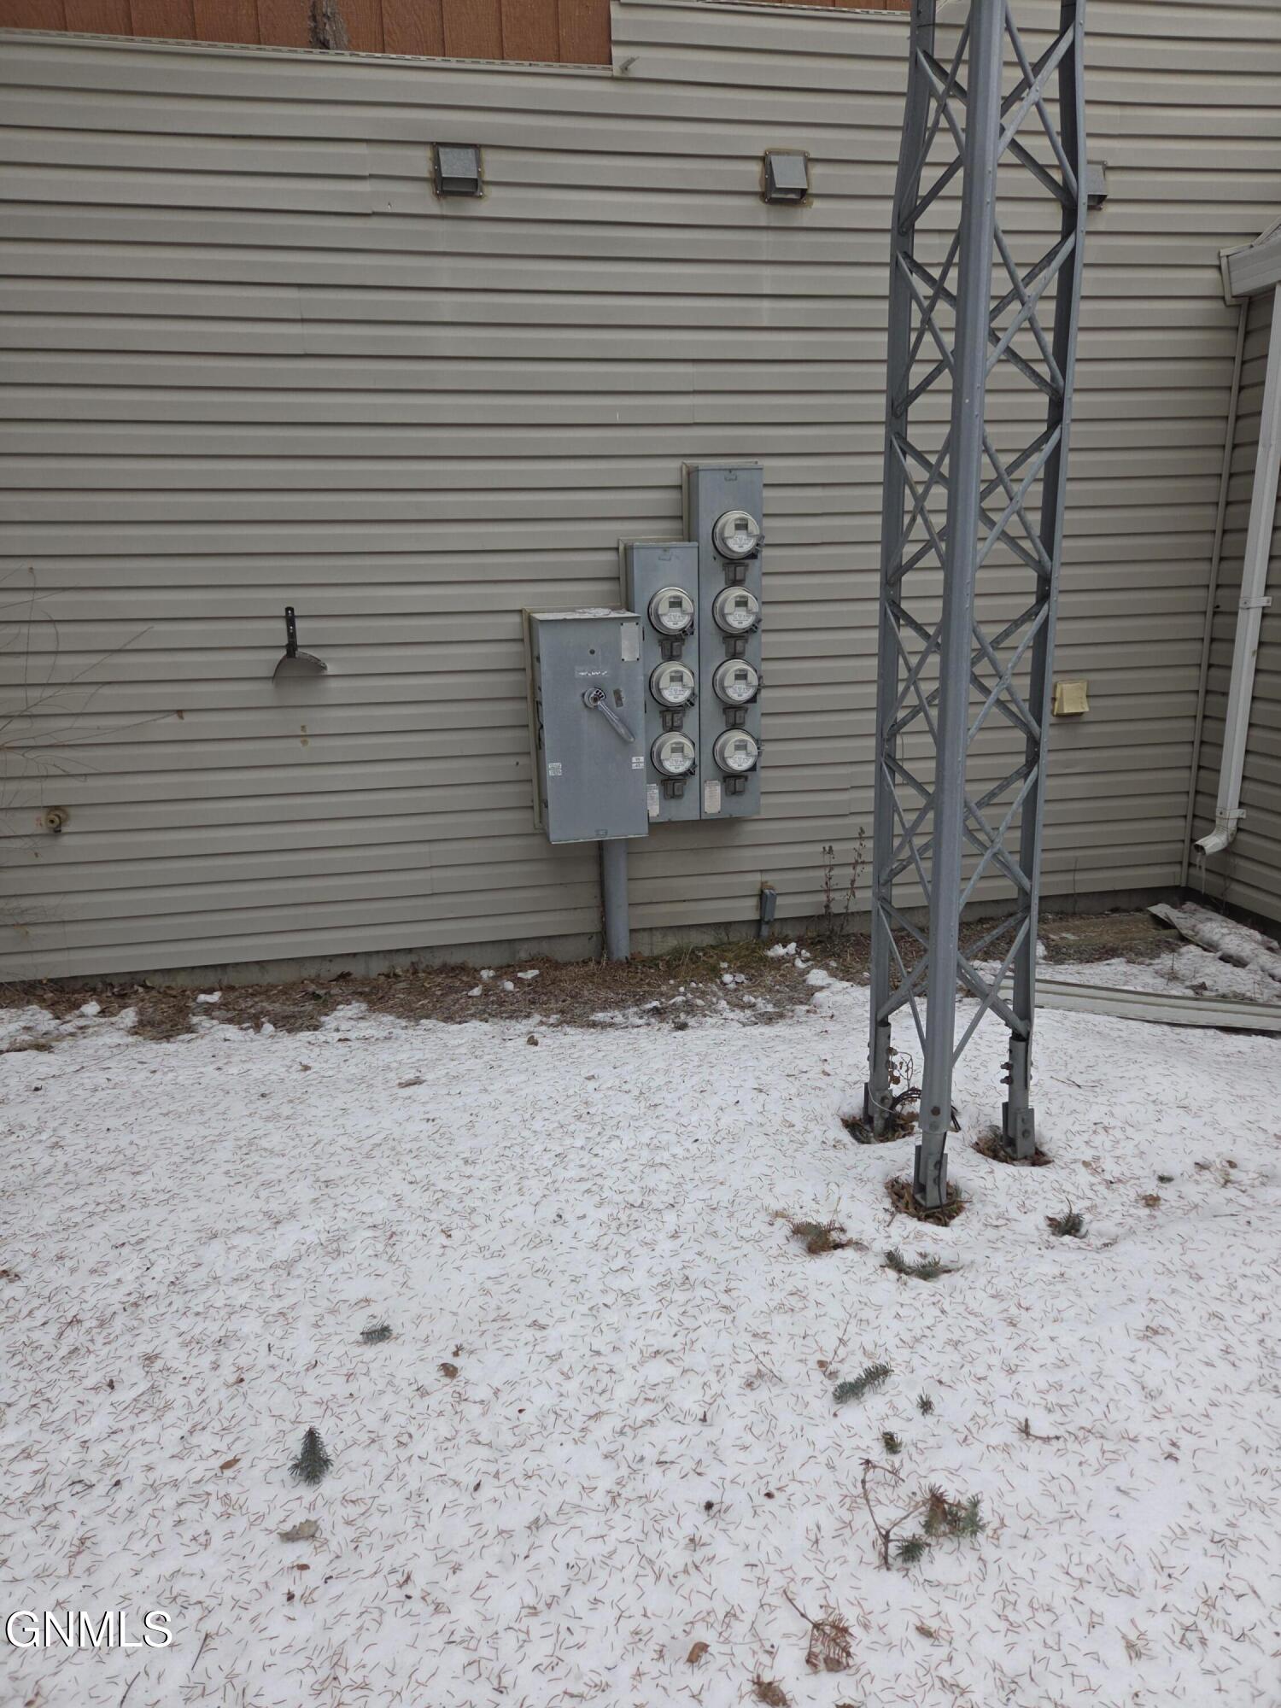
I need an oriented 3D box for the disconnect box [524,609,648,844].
[{"bbox_3d":[-0.202,-0.500,4.436,0.381,0.828,0.380,-4,14,-10],"label":"disconnect box"}]

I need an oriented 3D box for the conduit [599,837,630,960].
[{"bbox_3d":[-0.098,0.162,4.721,0.098,0.585,0.098,-4,14,-10],"label":"conduit"}]

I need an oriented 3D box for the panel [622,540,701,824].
[{"bbox_3d":[0.102,-0.663,4.501,0.250,1.074,0.293,-4,14,-10],"label":"panel"}]

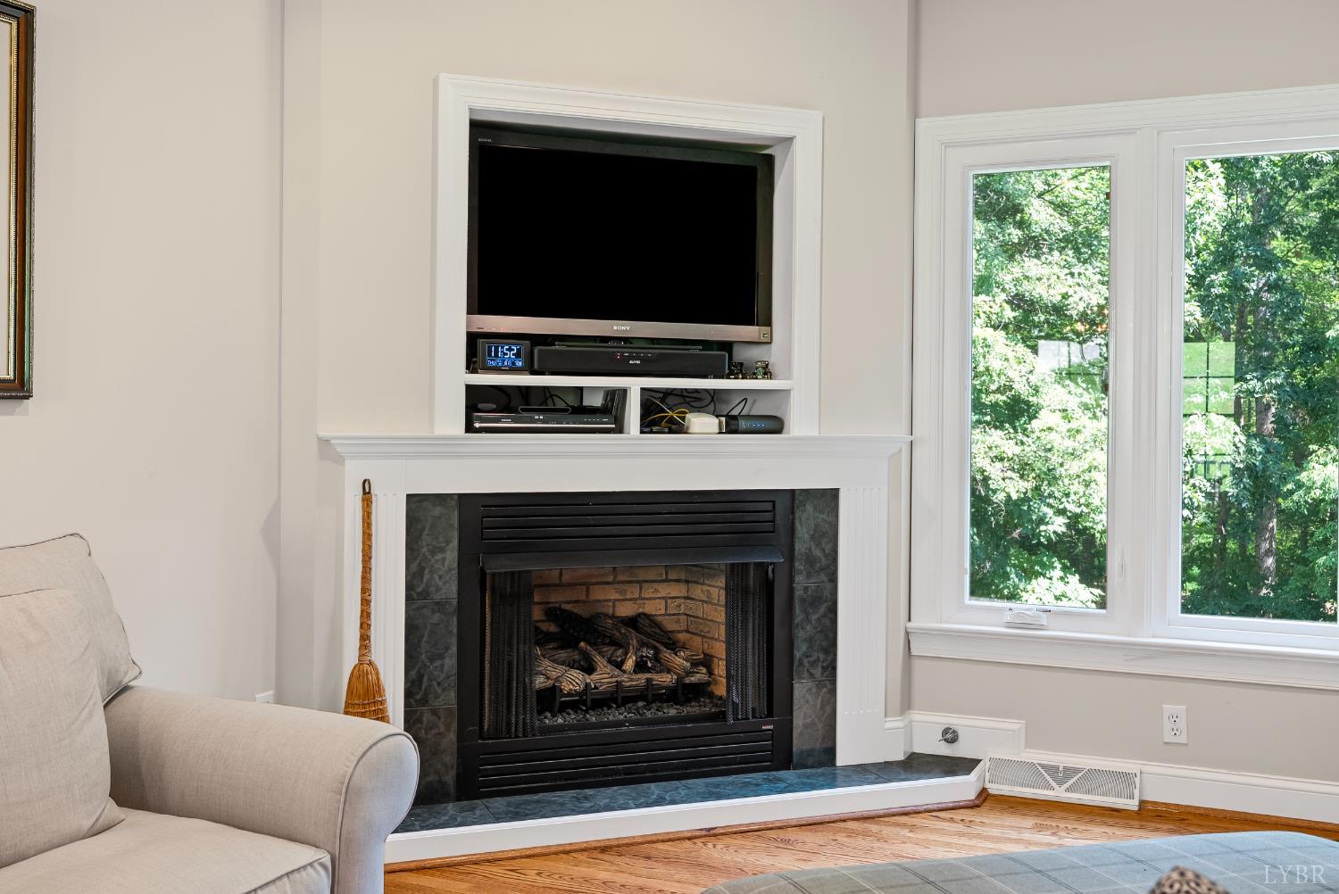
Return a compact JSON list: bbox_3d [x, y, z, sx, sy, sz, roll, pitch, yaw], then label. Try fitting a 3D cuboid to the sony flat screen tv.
[{"bbox_3d":[-0.154,-0.625,3.959,0.998,0.590,0.105,0,1,-21],"label":"sony flat screen tv"}]

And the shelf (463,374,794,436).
[{"bbox_3d":[-0.152,-0.126,4.000,1.024,0.167,0.320,0,1,-21],"label":"shelf"}]

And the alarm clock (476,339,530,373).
[{"bbox_3d":[-0.479,-0.259,3.776,0.148,0.099,0.050,0,1,-21],"label":"alarm clock"}]

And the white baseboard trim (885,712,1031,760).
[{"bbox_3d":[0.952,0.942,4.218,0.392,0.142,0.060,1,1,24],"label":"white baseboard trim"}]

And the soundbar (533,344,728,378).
[{"bbox_3d":[-0.122,-0.251,3.953,0.616,0.085,0.095,0,1,-21],"label":"soundbar"}]

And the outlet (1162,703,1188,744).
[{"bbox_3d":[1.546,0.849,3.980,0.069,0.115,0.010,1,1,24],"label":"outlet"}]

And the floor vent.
[{"bbox_3d":[1.235,1.047,4.087,0.455,0.112,0.067,1,1,24],"label":"floor vent"}]

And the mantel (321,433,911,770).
[{"bbox_3d":[-0.091,0.487,3.841,1.824,1.045,0.105,0,1,-21],"label":"mantel"}]

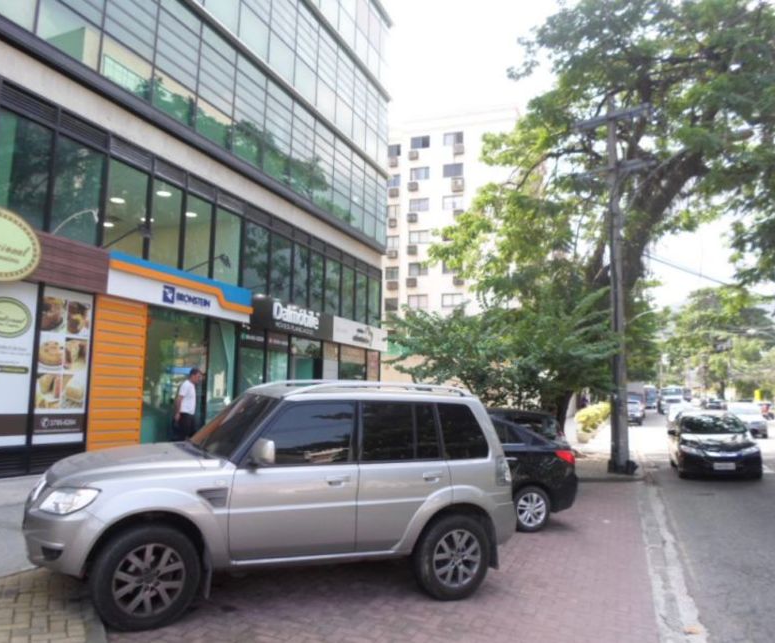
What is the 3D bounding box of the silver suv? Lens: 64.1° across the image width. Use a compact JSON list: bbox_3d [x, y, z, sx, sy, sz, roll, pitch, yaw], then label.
[{"bbox_3d":[-0.885,1.493,5.696,4.030,1.780,1.750,5,-8,-22],"label":"silver suv"}]

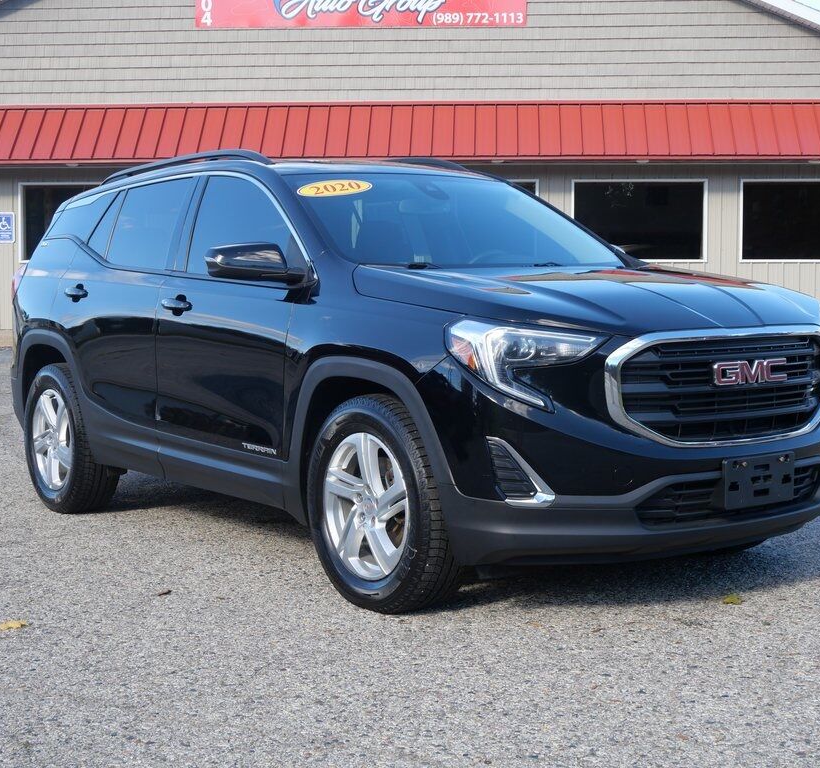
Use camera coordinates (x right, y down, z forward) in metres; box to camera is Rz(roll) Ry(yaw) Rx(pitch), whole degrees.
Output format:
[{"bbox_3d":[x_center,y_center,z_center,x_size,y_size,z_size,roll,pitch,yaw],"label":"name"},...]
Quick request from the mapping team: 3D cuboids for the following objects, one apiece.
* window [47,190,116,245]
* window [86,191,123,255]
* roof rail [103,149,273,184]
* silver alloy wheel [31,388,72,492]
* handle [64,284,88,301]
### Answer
[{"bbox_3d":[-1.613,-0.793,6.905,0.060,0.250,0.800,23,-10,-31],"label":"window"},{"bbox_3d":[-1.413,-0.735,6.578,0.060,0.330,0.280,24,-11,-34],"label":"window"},{"bbox_3d":[-1.026,-0.952,6.294,0.080,0.100,1.720,-3,5,-35],"label":"roof rail"},{"bbox_3d":[-1.667,0.270,6.947,0.190,0.485,0.485,-3,5,-35],"label":"silver alloy wheel"},{"bbox_3d":[-1.529,-0.419,6.525,0.060,0.075,0.250,-3,5,-35],"label":"handle"}]

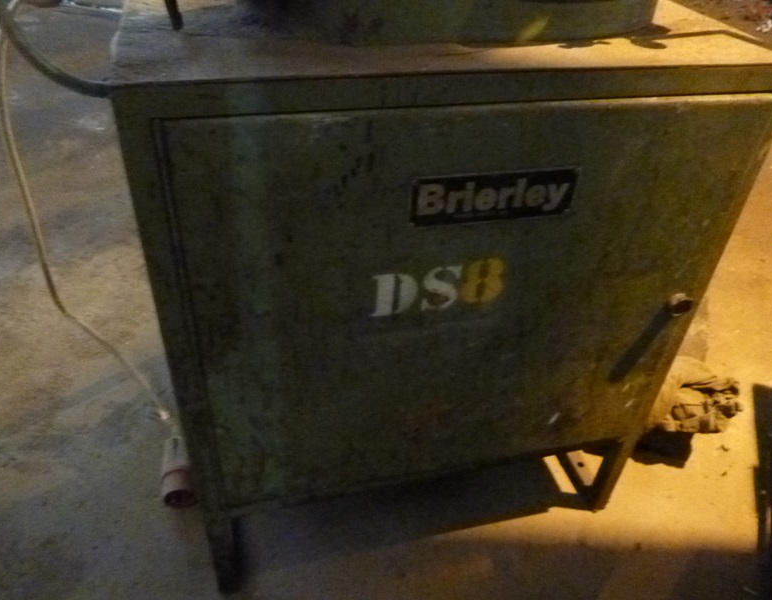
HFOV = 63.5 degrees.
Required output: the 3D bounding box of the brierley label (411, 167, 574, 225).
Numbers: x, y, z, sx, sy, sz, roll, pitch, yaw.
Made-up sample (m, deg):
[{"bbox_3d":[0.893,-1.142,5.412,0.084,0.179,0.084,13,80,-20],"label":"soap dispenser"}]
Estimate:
[{"bbox_3d":[0.127,-0.116,0.713,0.201,0.061,0.006,-6,40,-13],"label":"brierley label"}]

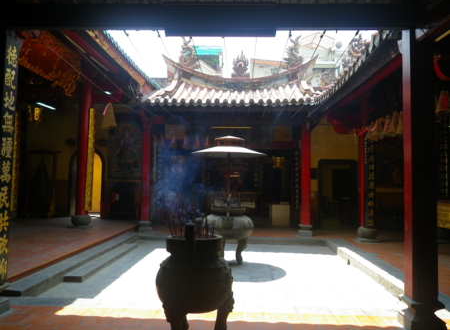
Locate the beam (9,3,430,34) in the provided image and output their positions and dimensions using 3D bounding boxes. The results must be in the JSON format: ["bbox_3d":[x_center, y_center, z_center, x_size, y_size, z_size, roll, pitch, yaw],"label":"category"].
[{"bbox_3d":[-0.102,-1.607,3.948,4.519,0.254,0.159,1,-3,2],"label":"beam"}]

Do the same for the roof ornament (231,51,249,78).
[{"bbox_3d":[0.442,-2.866,10.382,0.497,0.811,0.258,1,-3,2],"label":"roof ornament"}]

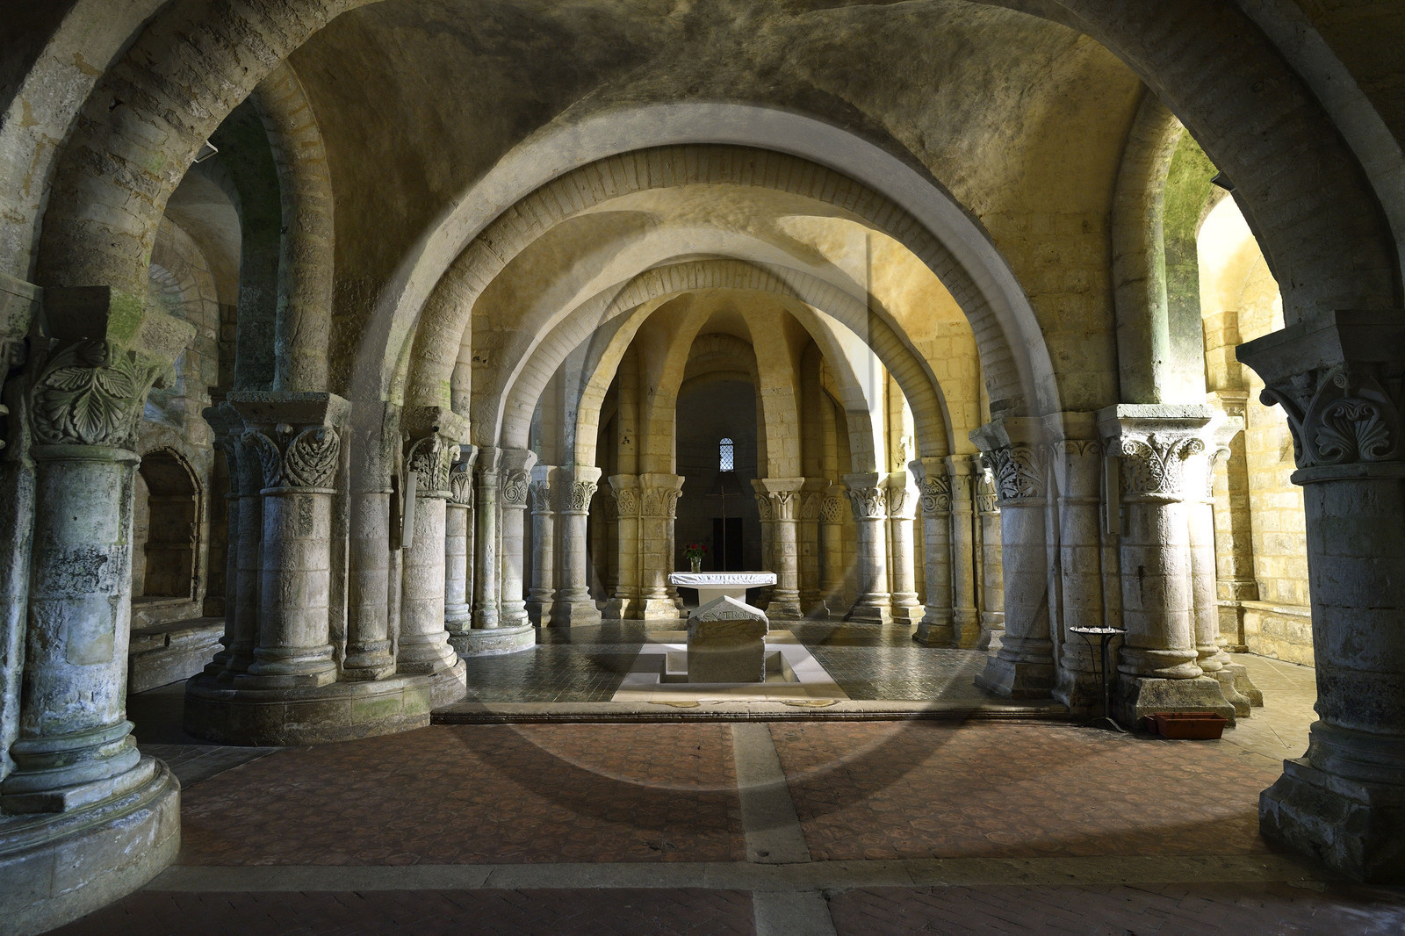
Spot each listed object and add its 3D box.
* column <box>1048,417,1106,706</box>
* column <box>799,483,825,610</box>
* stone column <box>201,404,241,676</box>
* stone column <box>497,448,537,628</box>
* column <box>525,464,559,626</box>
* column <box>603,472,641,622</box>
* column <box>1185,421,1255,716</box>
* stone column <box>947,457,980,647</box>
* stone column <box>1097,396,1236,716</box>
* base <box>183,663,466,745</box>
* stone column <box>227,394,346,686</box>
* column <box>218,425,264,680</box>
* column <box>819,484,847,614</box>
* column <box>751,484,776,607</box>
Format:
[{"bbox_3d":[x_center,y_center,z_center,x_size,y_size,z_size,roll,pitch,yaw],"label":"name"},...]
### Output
[{"bbox_3d":[3.712,0.916,7.702,0.578,2.780,0.578,0,-5,0],"label":"column"},{"bbox_3d":[2.012,1.469,14.441,0.518,2.530,0.547,-1,-5,10],"label":"column"},{"bbox_3d":[-4.610,0.721,8.015,0.629,2.567,0.646,0,-5,0],"label":"stone column"},{"bbox_3d":[-2.659,0.985,11.159,0.490,2.480,0.550,0,-5,0],"label":"stone column"},{"bbox_3d":[-2.801,1.373,13.685,0.550,2.750,0.520,0,-5,0],"label":"column"},{"bbox_3d":[-1.444,1.447,14.081,0.648,2.530,0.648,2,-5,-19],"label":"column"},{"bbox_3d":[4.663,0.901,7.451,0.612,2.754,0.595,0,-5,0],"label":"column"},{"bbox_3d":[3.654,1.164,10.909,0.400,2.600,0.400,0,-5,0],"label":"stone column"},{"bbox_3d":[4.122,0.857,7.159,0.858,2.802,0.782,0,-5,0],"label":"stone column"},{"bbox_3d":[-3.523,2.115,7.472,2.410,0.407,2.410,0,-5,0],"label":"base"},{"bbox_3d":[-3.635,0.633,6.924,0.790,2.490,0.650,0,-5,0],"label":"stone column"},{"bbox_3d":[-4.271,0.743,7.593,0.561,2.448,0.561,0,-5,0],"label":"column"},{"bbox_3d":[2.631,1.571,15.593,0.490,2.530,0.518,-2,-5,20],"label":"column"},{"bbox_3d":[1.273,1.555,15.473,0.600,2.620,0.600,0,-5,0],"label":"column"}]

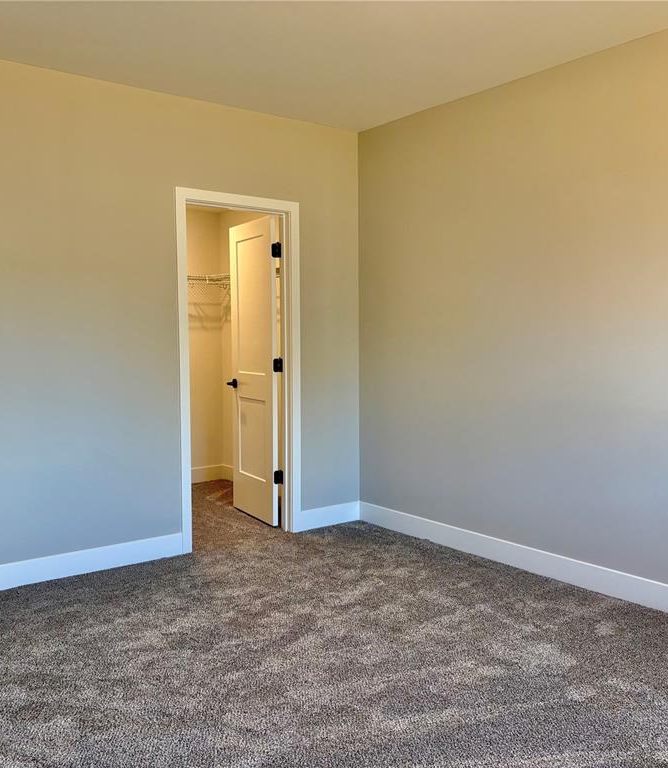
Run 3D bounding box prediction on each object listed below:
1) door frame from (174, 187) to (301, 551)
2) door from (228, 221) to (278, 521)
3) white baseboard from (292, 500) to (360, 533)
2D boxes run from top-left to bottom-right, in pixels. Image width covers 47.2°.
[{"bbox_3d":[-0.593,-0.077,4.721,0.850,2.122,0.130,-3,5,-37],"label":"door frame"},{"bbox_3d":[-0.559,-0.090,5.279,0.038,2.032,0.697,-2,4,-29],"label":"door"},{"bbox_3d":[-0.016,0.889,5.152,0.503,0.133,0.016,-3,5,-37],"label":"white baseboard"}]

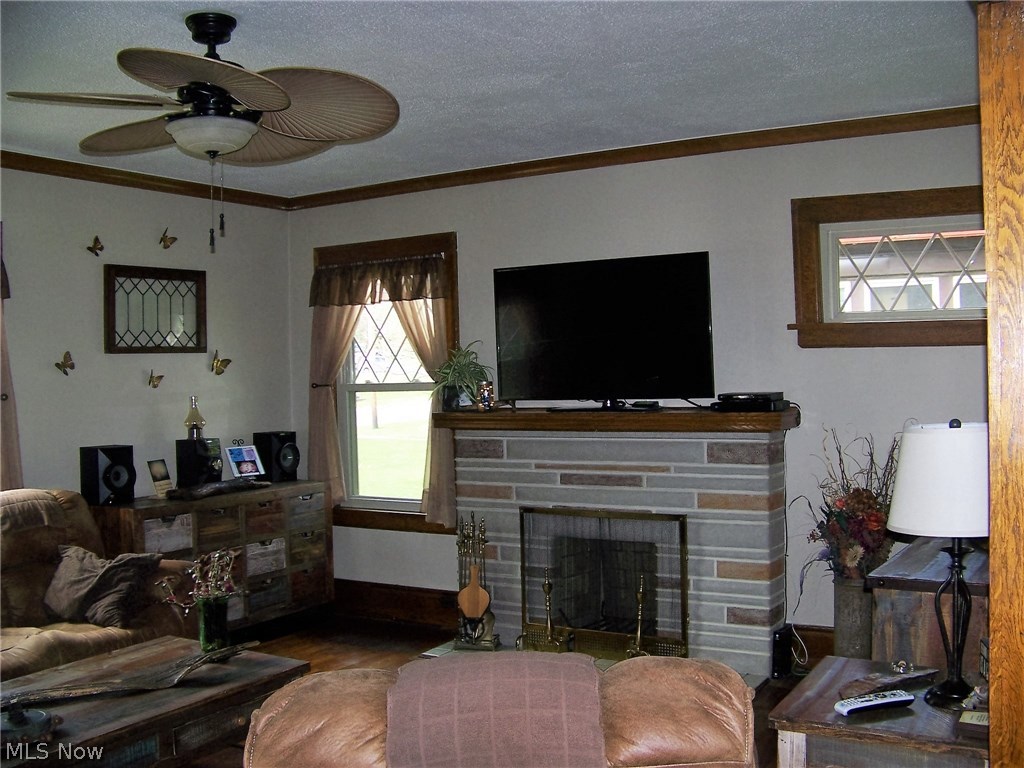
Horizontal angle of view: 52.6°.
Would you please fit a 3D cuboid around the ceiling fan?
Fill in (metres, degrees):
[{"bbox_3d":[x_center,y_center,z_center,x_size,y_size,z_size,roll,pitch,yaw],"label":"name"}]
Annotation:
[{"bbox_3d":[-0.849,-0.846,2.924,1.120,0.410,1.120,-2,2,-17],"label":"ceiling fan"}]

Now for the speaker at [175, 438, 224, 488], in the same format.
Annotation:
[{"bbox_3d":[-1.621,0.415,5.394,0.180,0.250,0.170,-1,2,30],"label":"speaker"}]

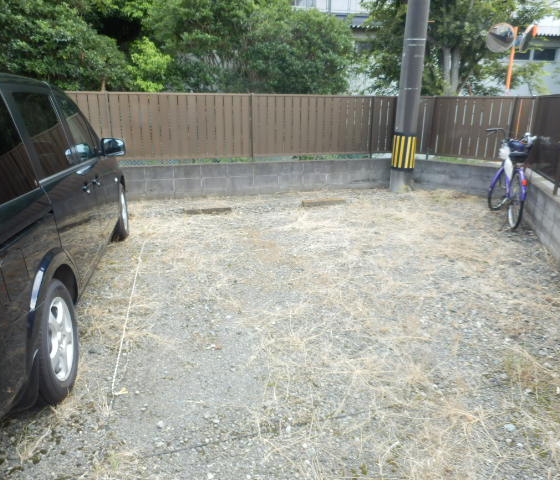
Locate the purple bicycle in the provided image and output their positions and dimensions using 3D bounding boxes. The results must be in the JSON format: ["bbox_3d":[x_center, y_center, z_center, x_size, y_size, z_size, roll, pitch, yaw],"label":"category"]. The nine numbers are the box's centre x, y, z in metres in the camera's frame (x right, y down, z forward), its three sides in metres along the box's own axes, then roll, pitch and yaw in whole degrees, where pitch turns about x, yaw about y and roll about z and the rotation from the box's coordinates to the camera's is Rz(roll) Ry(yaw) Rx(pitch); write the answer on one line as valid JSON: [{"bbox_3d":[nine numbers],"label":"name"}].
[{"bbox_3d":[2.857,-0.788,5.545,0.560,1.070,1.720,5,18,12],"label":"purple bicycle"}]

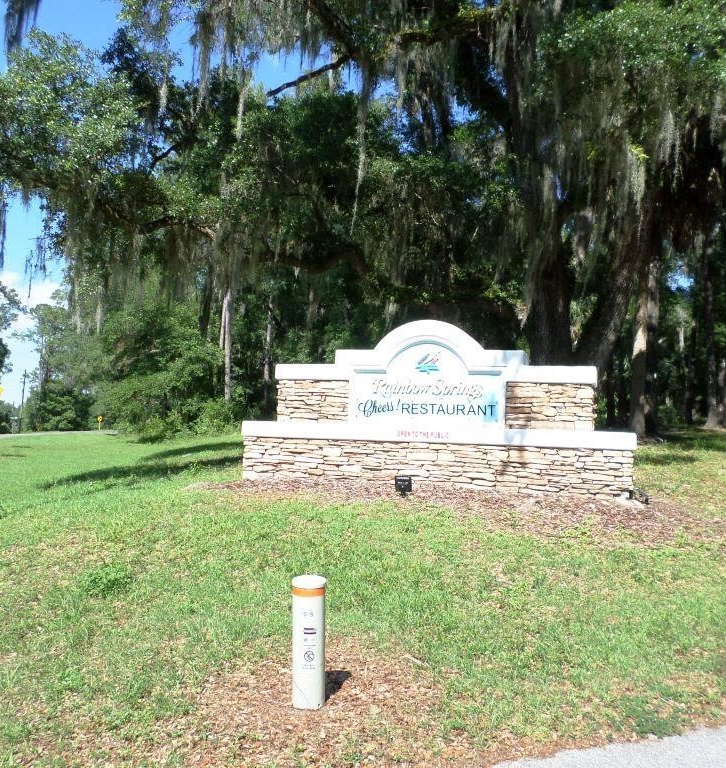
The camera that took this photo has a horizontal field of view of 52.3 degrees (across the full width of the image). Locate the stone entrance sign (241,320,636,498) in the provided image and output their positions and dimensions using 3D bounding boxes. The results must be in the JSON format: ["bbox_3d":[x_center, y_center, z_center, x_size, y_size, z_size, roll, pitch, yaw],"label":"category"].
[{"bbox_3d":[0.997,0.312,10.893,5.638,2.398,0.800,1,-3,16],"label":"stone entrance sign"}]

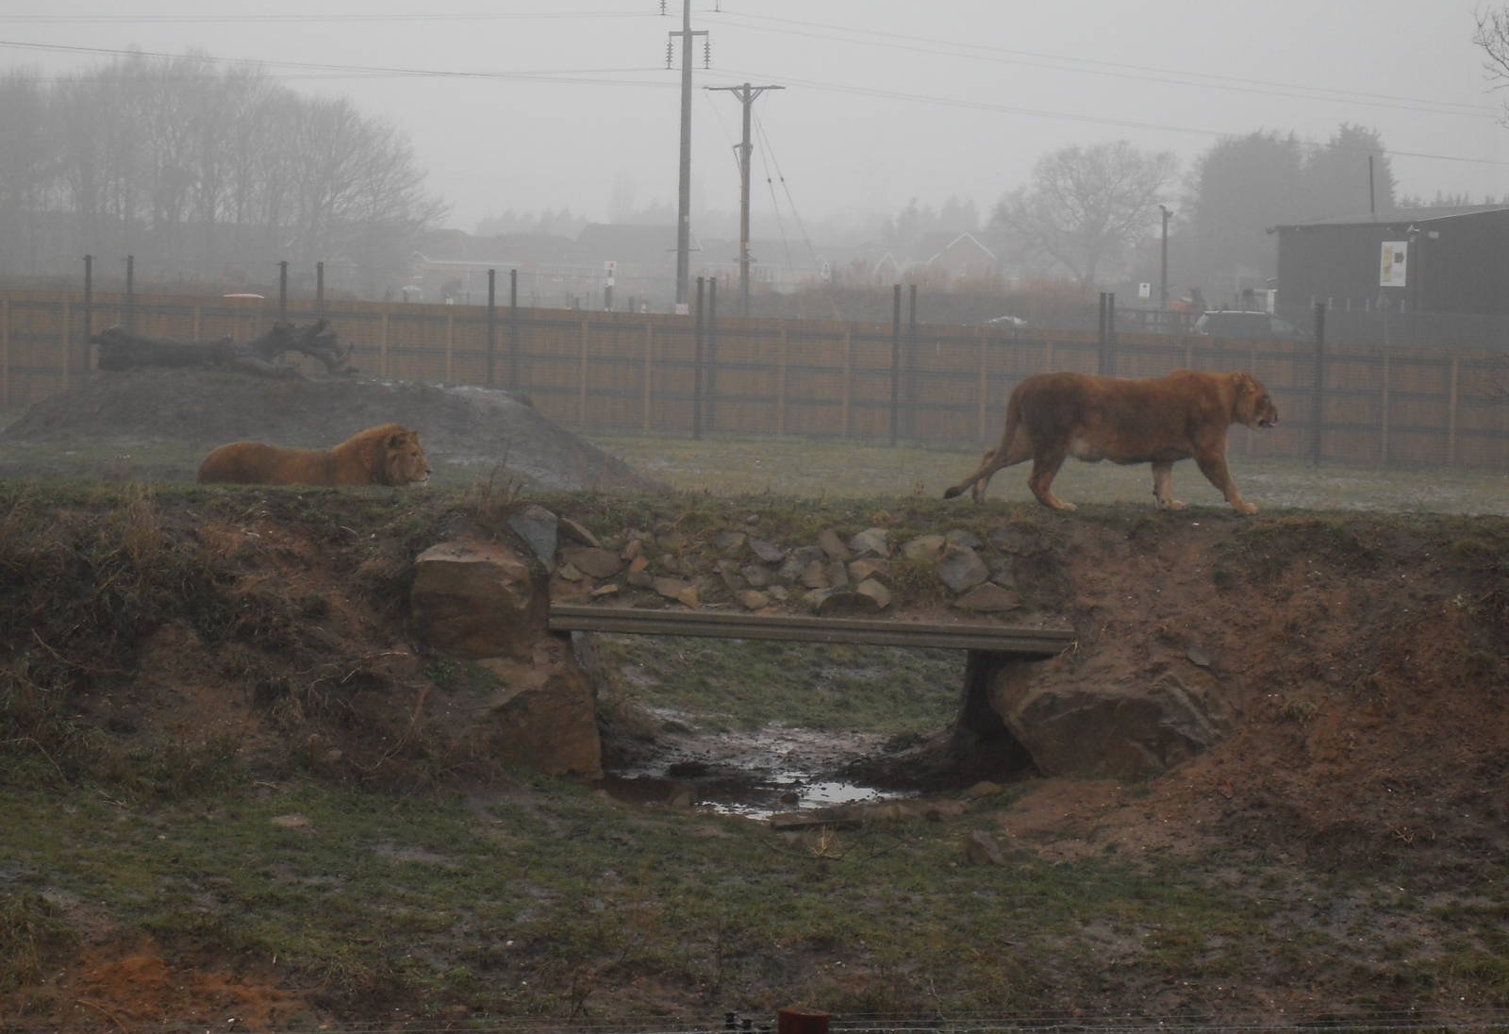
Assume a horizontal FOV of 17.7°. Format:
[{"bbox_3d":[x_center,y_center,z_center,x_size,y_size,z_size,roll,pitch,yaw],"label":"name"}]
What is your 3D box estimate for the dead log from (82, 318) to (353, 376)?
[{"bbox_3d":[-6.585,-2.083,60.000,3.300,0.720,0.900,1,3,0],"label":"dead log"}]

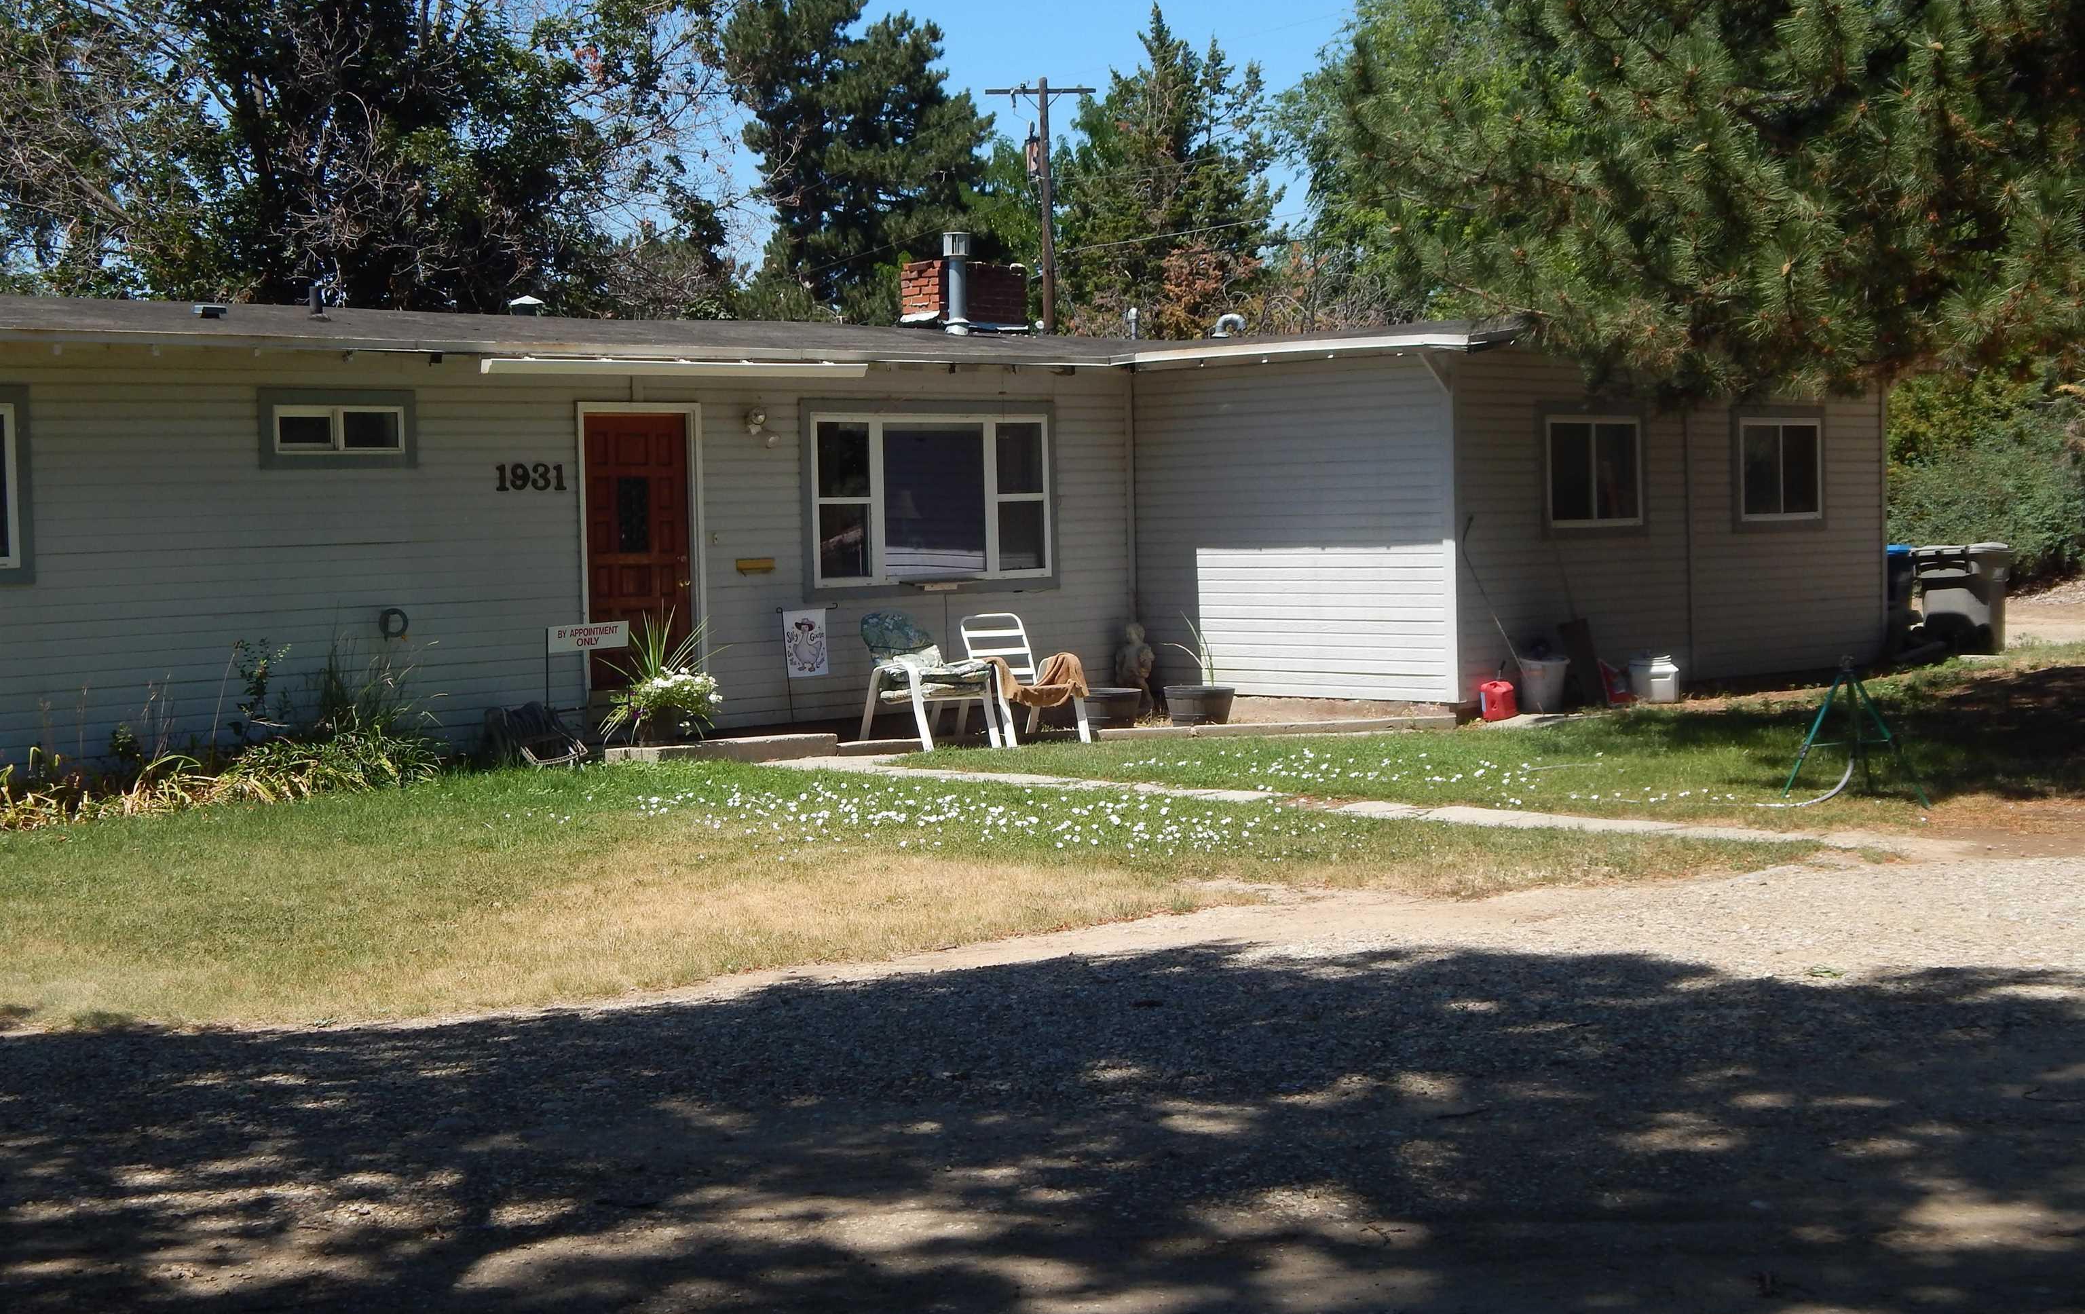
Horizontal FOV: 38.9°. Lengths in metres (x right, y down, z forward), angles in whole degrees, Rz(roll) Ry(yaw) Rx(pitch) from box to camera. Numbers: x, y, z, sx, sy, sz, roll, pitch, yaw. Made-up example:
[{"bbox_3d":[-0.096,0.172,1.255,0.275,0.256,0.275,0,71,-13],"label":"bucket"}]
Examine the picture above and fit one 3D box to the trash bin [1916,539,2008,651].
[{"bbox_3d":[9.074,-0.578,29.100,0.840,1.100,0.680,-4,4,-43],"label":"trash bin"}]

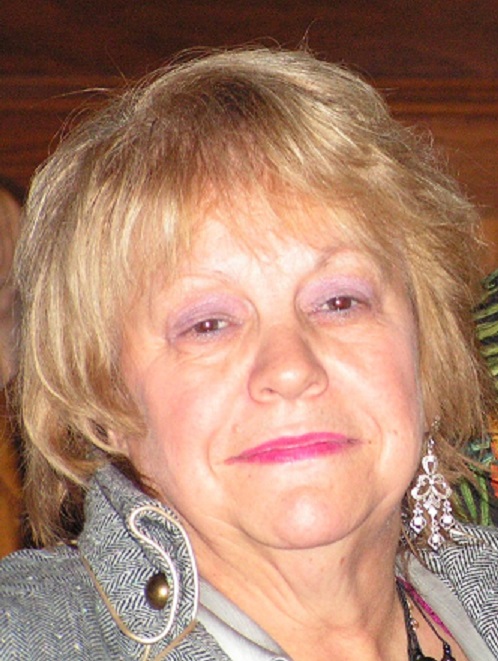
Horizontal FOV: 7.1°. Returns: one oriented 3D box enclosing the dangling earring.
[{"bbox_3d":[0.085,0.072,1.870,0.021,0.061,0.006,-2,2,-12],"label":"dangling earring"}]

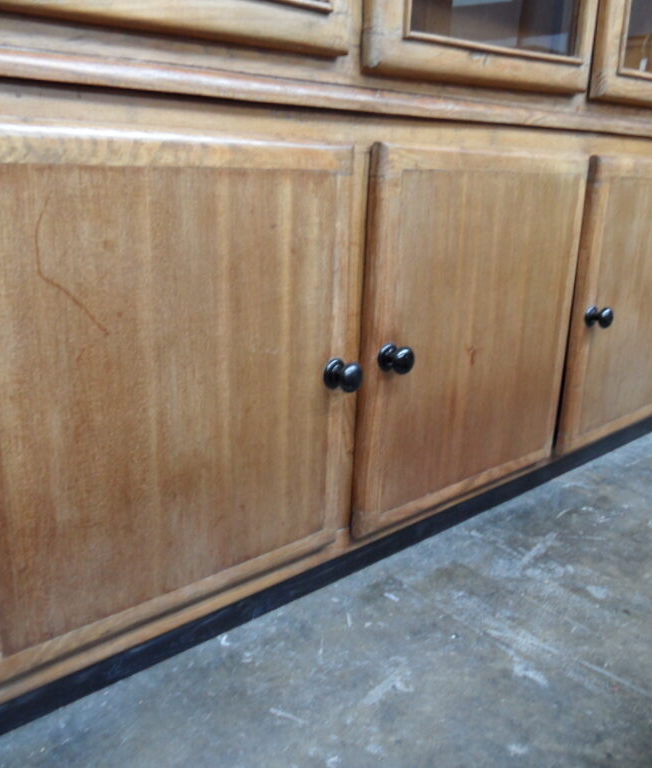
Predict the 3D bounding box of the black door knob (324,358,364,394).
[{"bbox_3d":[0.026,-0.007,0.990,0.039,0.039,0.046,-13,23,-39],"label":"black door knob"}]

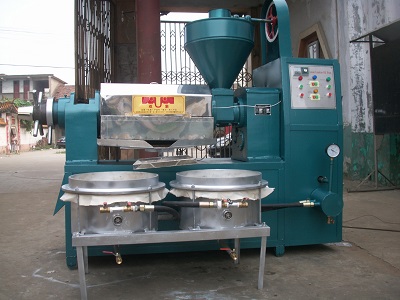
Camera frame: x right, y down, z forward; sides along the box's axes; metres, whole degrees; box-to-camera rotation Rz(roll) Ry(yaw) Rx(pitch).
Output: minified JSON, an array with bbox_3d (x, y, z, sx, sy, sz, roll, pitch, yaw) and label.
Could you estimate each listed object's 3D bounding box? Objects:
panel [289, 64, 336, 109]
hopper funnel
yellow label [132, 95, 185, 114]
[{"bbox_3d":[0.881,-0.486,3.329,0.383,0.342,0.030,-1,-2,-15],"label":"panel"},{"bbox_3d":[0.168,-0.795,3.379,0.539,0.623,0.539,-1,2,-15],"label":"hopper funnel"},{"bbox_3d":[-0.292,-0.325,3.109,0.387,0.134,0.010,-1,2,-15],"label":"yellow label"}]

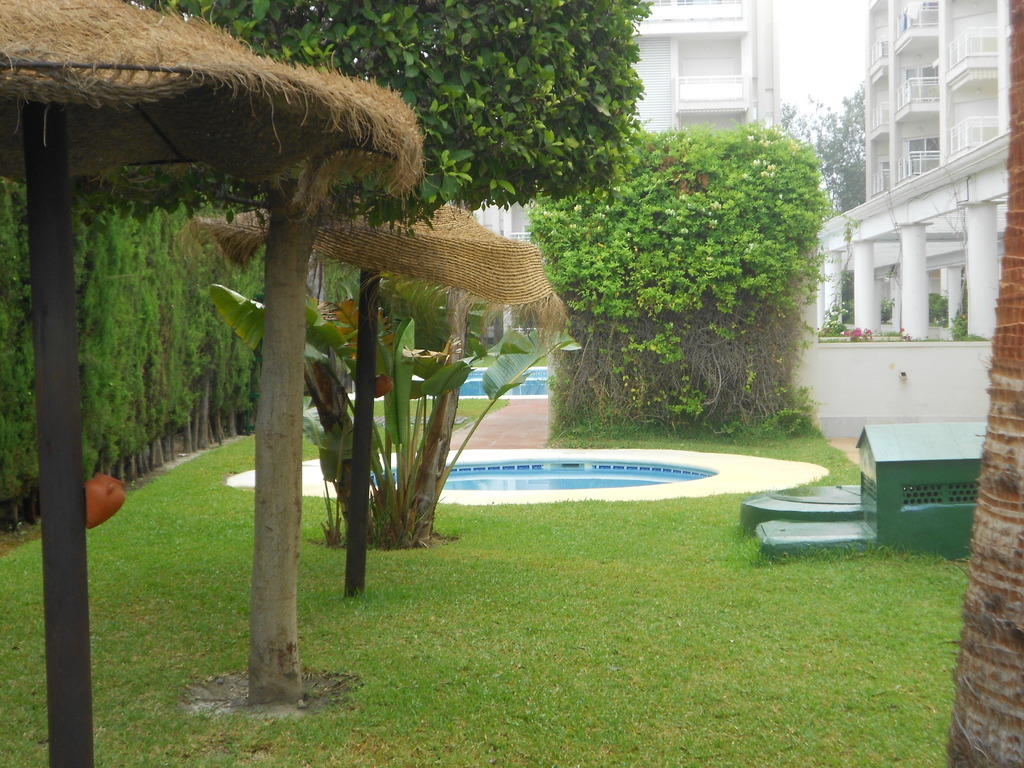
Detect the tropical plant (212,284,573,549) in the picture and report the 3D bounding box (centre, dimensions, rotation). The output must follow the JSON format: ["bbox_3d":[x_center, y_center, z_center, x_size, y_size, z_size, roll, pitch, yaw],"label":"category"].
[{"bbox_3d":[-0.822,0.161,11.526,2.450,1.850,2.100,-1,2,0],"label":"tropical plant"}]

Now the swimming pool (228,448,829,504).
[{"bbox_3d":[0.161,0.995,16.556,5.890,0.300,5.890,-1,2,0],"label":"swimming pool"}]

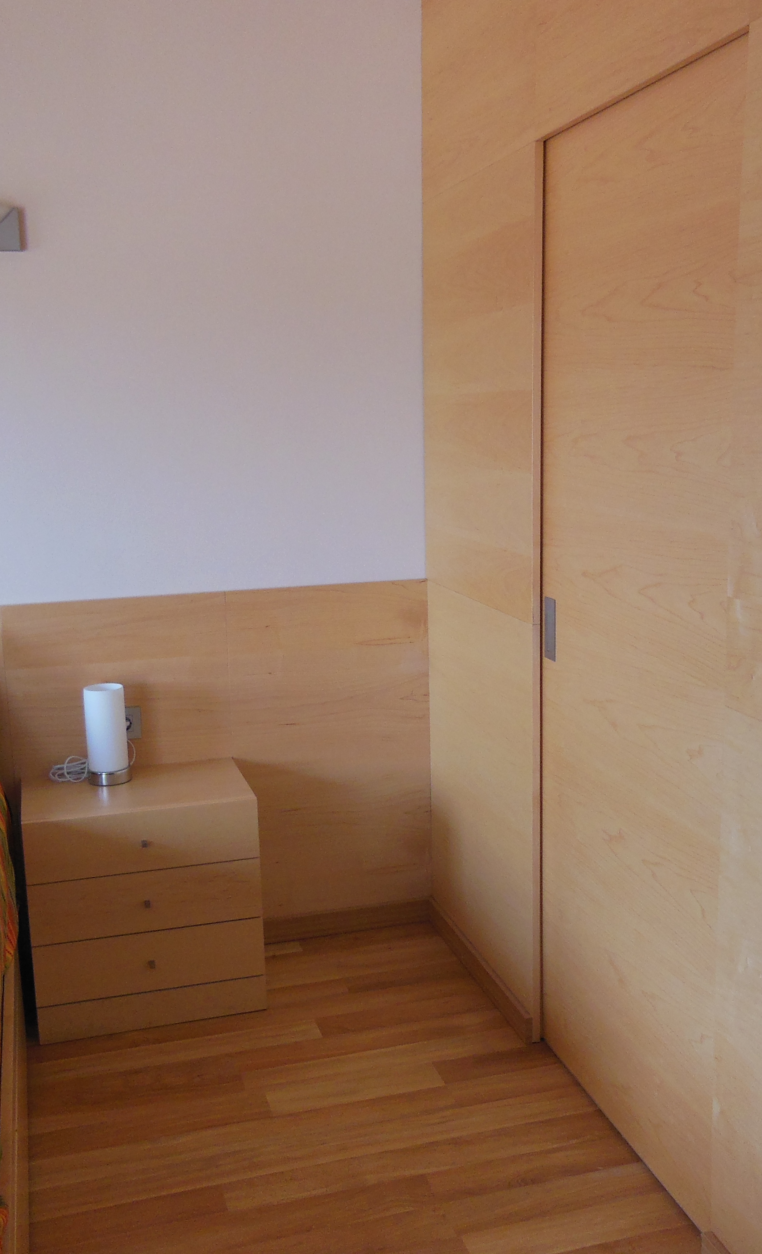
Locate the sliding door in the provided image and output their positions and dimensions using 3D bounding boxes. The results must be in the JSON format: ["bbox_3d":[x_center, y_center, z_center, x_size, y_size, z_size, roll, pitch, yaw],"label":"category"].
[{"bbox_3d":[0.488,0.043,2.362,0.045,2.040,0.740,-4,11,-16],"label":"sliding door"}]

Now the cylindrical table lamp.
[{"bbox_3d":[-0.703,0.276,3.102,0.108,0.246,0.108,-4,11,-16],"label":"cylindrical table lamp"}]

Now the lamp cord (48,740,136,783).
[{"bbox_3d":[-0.751,0.349,3.152,0.220,0.085,0.090,-4,11,-16],"label":"lamp cord"}]

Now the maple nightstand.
[{"bbox_3d":[-0.611,0.684,3.097,0.551,0.559,0.375,-4,11,-16],"label":"maple nightstand"}]

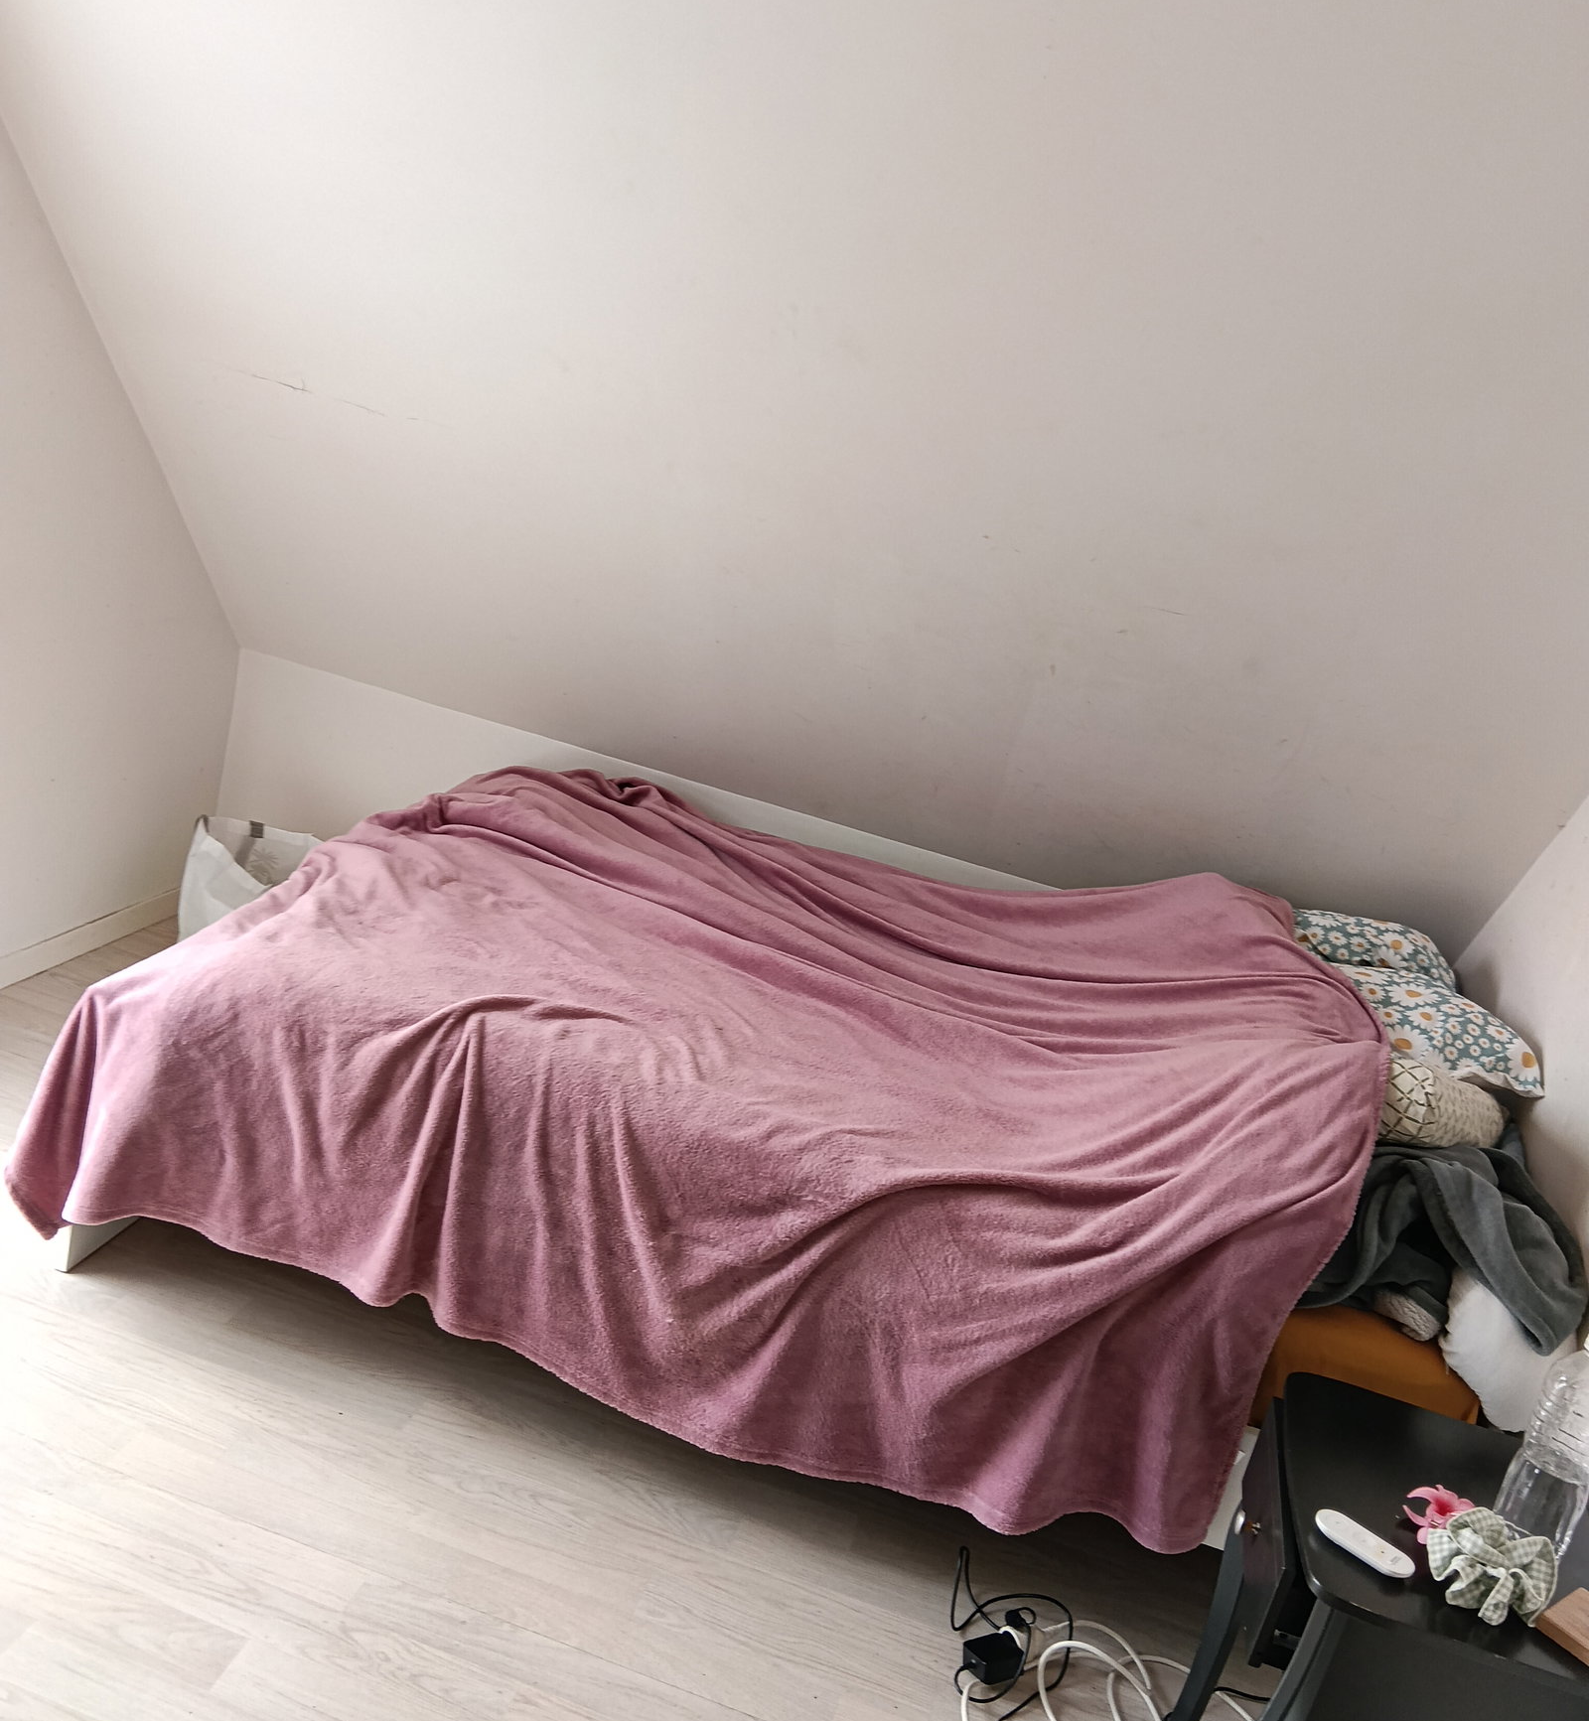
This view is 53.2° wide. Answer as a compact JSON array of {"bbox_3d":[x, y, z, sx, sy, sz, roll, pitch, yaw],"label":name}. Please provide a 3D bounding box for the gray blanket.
[{"bbox_3d":[0.923,0.528,2.368,0.375,0.290,0.500,16,15,8],"label":"gray blanket"}]

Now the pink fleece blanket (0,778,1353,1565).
[{"bbox_3d":[0.002,0.329,2.866,2.090,0.730,1.530,16,15,8],"label":"pink fleece blanket"}]

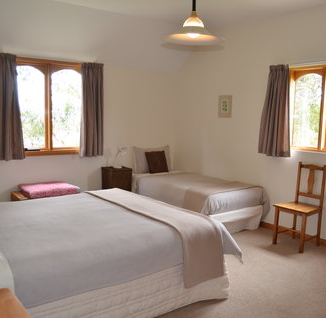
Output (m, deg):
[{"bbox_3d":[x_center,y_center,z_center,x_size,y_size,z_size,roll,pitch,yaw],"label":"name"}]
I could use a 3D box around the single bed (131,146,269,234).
[{"bbox_3d":[0.373,0.378,5.114,0.980,0.902,1.974,-4,8,-37],"label":"single bed"}]

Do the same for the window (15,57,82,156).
[{"bbox_3d":[-1.492,-0.675,4.813,1.029,1.269,0.100,-4,8,-37],"label":"window"}]

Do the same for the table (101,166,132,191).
[{"bbox_3d":[-0.691,0.457,5.329,0.367,0.653,0.338,-4,8,-37],"label":"table"}]

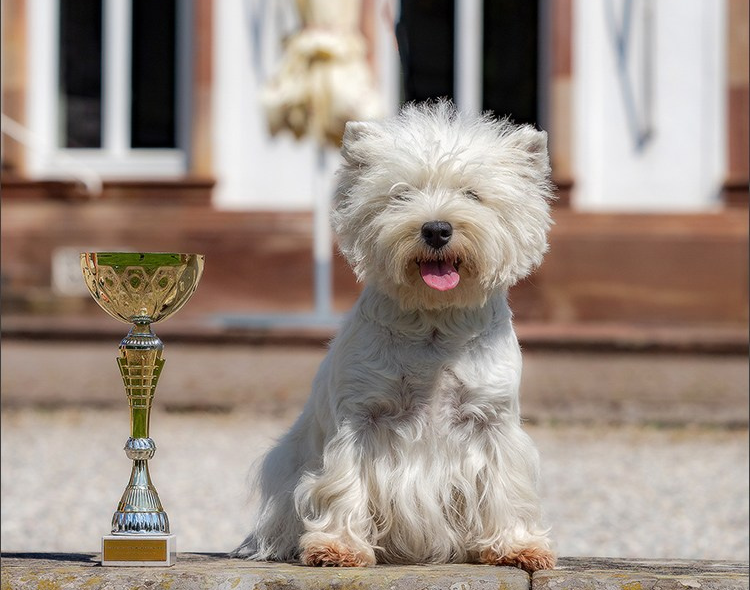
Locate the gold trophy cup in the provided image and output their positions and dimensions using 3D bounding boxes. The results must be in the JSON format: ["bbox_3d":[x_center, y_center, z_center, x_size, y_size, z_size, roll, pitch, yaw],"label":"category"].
[{"bbox_3d":[-0.222,0.108,4.030,0.118,0.300,0.118,0,0,0],"label":"gold trophy cup"}]

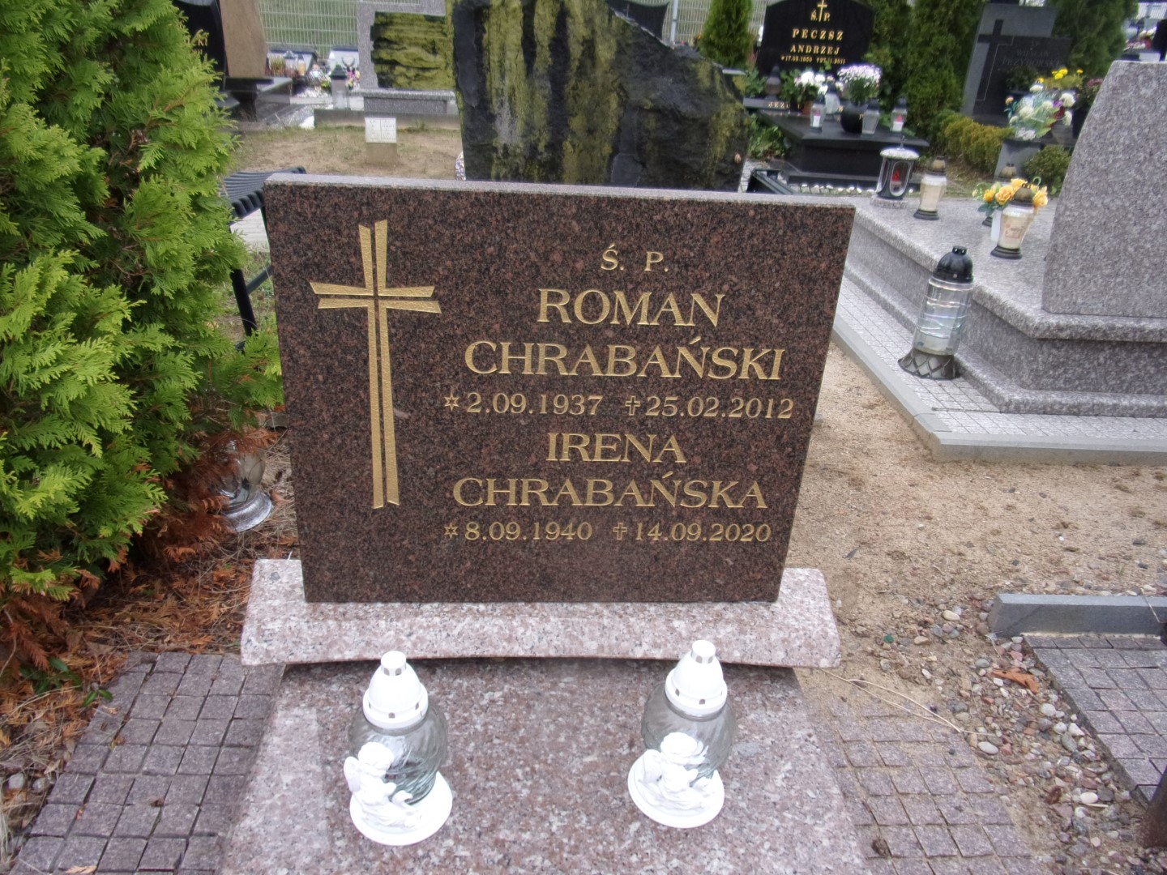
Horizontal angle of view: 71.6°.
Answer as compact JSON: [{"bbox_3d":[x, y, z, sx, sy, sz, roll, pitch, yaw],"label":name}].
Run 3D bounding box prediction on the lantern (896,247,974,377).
[{"bbox_3d":[1.226,-0.435,2.729,0.222,0.418,0.222,2,28,-4],"label":"lantern"}]

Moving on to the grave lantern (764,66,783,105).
[{"bbox_3d":[1.744,-3.242,7.387,0.153,0.290,0.153,2,29,-4],"label":"grave lantern"}]

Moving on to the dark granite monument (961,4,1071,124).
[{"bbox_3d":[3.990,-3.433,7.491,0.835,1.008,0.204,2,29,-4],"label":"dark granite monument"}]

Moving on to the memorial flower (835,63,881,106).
[{"bbox_3d":[2.198,-2.779,6.383,0.346,0.316,0.346,2,29,-4],"label":"memorial flower"}]

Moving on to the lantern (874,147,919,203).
[{"bbox_3d":[1.471,-1.235,3.794,0.188,0.270,0.188,1,29,-6],"label":"lantern"}]

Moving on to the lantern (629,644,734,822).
[{"bbox_3d":[0.156,0.419,1.201,0.150,0.292,0.150,12,30,14],"label":"lantern"}]

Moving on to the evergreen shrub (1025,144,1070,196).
[{"bbox_3d":[3.741,-2.159,6.487,0.427,0.377,0.427,2,29,-4],"label":"evergreen shrub"}]

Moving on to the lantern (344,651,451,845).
[{"bbox_3d":[-0.263,0.419,1.146,0.150,0.286,0.150,3,29,-2],"label":"lantern"}]

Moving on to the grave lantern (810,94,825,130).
[{"bbox_3d":[1.934,-2.672,6.639,0.118,0.258,0.118,2,28,-4],"label":"grave lantern"}]

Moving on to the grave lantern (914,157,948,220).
[{"bbox_3d":[1.585,-1.132,3.651,0.127,0.263,0.127,1,29,-6],"label":"grave lantern"}]

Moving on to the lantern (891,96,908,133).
[{"bbox_3d":[2.606,-2.660,6.638,0.118,0.264,0.118,2,28,-4],"label":"lantern"}]

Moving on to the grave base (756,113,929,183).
[{"bbox_3d":[2.024,-2.408,6.731,1.028,0.331,1.832,2,29,-4],"label":"grave base"}]

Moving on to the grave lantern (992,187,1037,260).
[{"bbox_3d":[1.687,-0.843,3.144,0.128,0.268,0.128,2,28,-4],"label":"grave lantern"}]

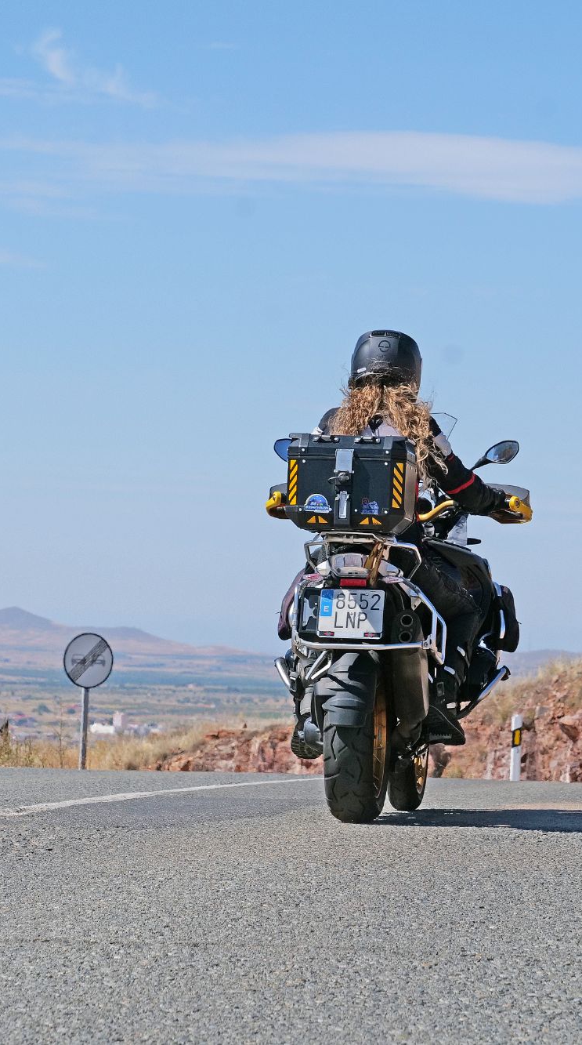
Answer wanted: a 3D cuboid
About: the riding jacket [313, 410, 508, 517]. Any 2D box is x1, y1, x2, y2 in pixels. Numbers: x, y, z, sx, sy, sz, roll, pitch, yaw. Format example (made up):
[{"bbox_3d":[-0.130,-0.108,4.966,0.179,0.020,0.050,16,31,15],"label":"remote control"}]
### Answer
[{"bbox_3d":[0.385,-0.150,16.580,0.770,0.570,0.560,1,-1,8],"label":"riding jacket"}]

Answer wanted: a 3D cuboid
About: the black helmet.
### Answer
[{"bbox_3d":[0.343,-0.563,16.500,0.250,0.260,0.330,0,-2,7],"label":"black helmet"}]

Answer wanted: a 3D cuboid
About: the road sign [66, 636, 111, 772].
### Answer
[{"bbox_3d":[-3.330,3.130,74.200,0.900,2.650,0.100,3,-1,-29],"label":"road sign"}]

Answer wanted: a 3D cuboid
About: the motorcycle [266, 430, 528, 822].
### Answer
[{"bbox_3d":[0.355,0.335,16.530,0.980,1.460,2.270,2,-2,8],"label":"motorcycle"}]

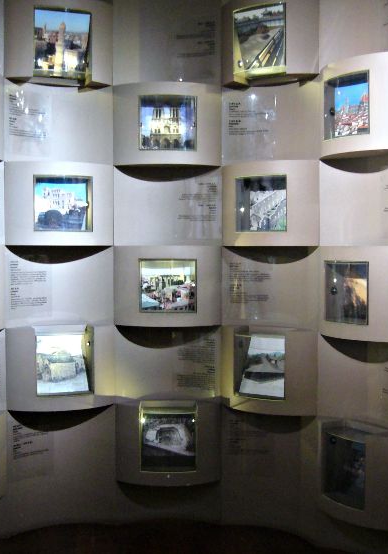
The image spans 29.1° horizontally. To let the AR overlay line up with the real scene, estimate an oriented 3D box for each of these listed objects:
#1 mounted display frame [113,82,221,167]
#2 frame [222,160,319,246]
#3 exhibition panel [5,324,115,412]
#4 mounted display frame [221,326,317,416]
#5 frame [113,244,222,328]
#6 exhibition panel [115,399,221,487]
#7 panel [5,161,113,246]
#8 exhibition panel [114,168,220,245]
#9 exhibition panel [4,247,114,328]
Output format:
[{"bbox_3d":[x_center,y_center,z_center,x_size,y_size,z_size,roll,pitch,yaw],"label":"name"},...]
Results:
[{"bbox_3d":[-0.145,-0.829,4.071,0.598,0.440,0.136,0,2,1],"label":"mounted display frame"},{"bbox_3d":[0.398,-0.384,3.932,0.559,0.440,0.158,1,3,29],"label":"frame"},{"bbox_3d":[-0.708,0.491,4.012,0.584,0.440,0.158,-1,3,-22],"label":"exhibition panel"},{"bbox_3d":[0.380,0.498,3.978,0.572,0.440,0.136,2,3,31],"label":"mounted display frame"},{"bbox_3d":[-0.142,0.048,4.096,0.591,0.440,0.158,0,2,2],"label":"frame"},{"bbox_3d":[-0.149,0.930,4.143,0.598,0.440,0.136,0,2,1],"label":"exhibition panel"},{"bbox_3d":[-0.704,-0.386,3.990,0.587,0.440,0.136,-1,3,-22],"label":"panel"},{"bbox_3d":[-0.139,-0.394,4.132,0.591,0.440,0.110,0,2,2],"label":"exhibition panel"},{"bbox_3d":[-0.737,0.050,4.087,0.587,0.440,0.110,-1,3,-22],"label":"exhibition panel"}]

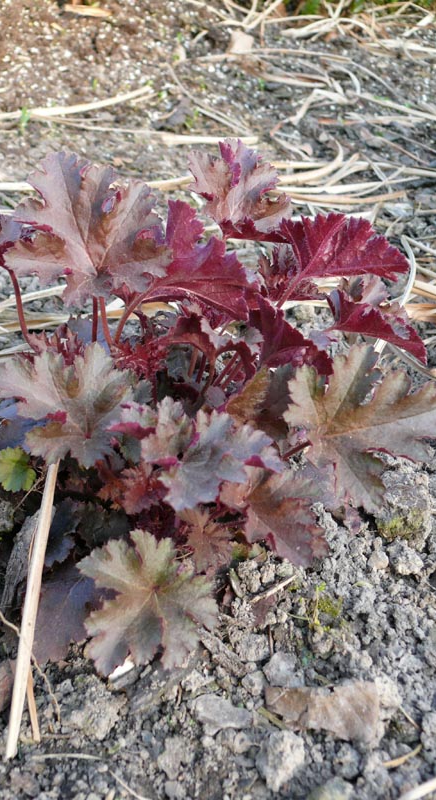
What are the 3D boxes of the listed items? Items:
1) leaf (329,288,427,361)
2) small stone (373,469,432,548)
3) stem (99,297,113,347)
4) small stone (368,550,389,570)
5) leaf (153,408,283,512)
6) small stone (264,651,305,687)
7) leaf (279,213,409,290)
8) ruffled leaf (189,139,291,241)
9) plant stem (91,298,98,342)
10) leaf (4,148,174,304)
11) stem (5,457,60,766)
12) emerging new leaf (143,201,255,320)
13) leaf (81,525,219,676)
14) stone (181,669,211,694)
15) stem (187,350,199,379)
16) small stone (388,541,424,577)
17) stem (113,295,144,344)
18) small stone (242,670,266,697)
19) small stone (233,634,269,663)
[{"bbox_3d":[0.121,-0.057,0.633,0.070,0.034,0.040,13,40,16],"label":"leaf"},{"bbox_3d":[0.117,0.071,0.535,0.037,0.036,0.038,0,36,0],"label":"small stone"},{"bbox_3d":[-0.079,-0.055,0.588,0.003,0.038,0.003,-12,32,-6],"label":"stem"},{"bbox_3d":[0.103,0.103,0.534,0.012,0.009,0.011,5,38,7],"label":"small stone"},{"bbox_3d":[0.000,0.037,0.505,0.075,0.022,0.067,11,54,8],"label":"leaf"},{"bbox_3d":[0.036,0.151,0.463,0.022,0.013,0.015,0,38,0],"label":"small stone"},{"bbox_3d":[0.082,-0.101,0.560,0.087,0.037,0.055,0,36,0],"label":"leaf"},{"bbox_3d":[0.014,-0.144,0.575,0.068,0.064,0.035,0,11,0],"label":"ruffled leaf"},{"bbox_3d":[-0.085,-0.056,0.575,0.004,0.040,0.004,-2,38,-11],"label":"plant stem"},{"bbox_3d":[-0.077,-0.102,0.505,0.096,0.088,0.035,0,1,0],"label":"leaf"},{"bbox_3d":[-0.109,0.114,0.497,0.007,0.007,0.191,8,48,-10],"label":"stem"},{"bbox_3d":[-0.011,-0.087,0.520,0.066,0.060,0.050,0,36,0],"label":"emerging new leaf"},{"bbox_3d":[-0.038,0.113,0.465,0.073,0.018,0.072,9,60,2],"label":"leaf"},{"bbox_3d":[-0.012,0.156,0.460,0.016,0.010,0.011,0,38,0],"label":"stone"},{"bbox_3d":[-0.018,-0.027,0.604,0.004,0.023,0.004,16,31,-2],"label":"stem"},{"bbox_3d":[0.119,0.101,0.528,0.019,0.015,0.018,0,38,0],"label":"small stone"},{"bbox_3d":[-0.062,-0.056,0.575,0.007,0.046,0.006,23,31,-24],"label":"stem"},{"bbox_3d":[0.019,0.152,0.446,0.013,0.010,0.011,0,36,0],"label":"small stone"},{"bbox_3d":[0.018,0.138,0.463,0.021,0.013,0.014,0,36,0],"label":"small stone"}]

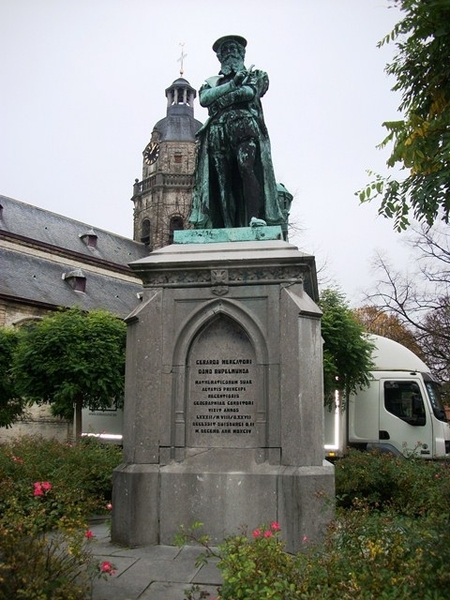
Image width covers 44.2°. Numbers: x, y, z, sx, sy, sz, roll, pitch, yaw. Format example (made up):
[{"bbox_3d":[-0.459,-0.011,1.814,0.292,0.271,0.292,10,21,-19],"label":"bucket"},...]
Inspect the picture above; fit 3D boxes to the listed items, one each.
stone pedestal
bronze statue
[{"bbox_3d":[0.115,1.153,7.327,2.530,3.556,2.530,-2,-13,10],"label":"stone pedestal"},{"bbox_3d":[0.152,-2.377,8.049,1.243,3.284,1.021,-2,-13,10],"label":"bronze statue"}]

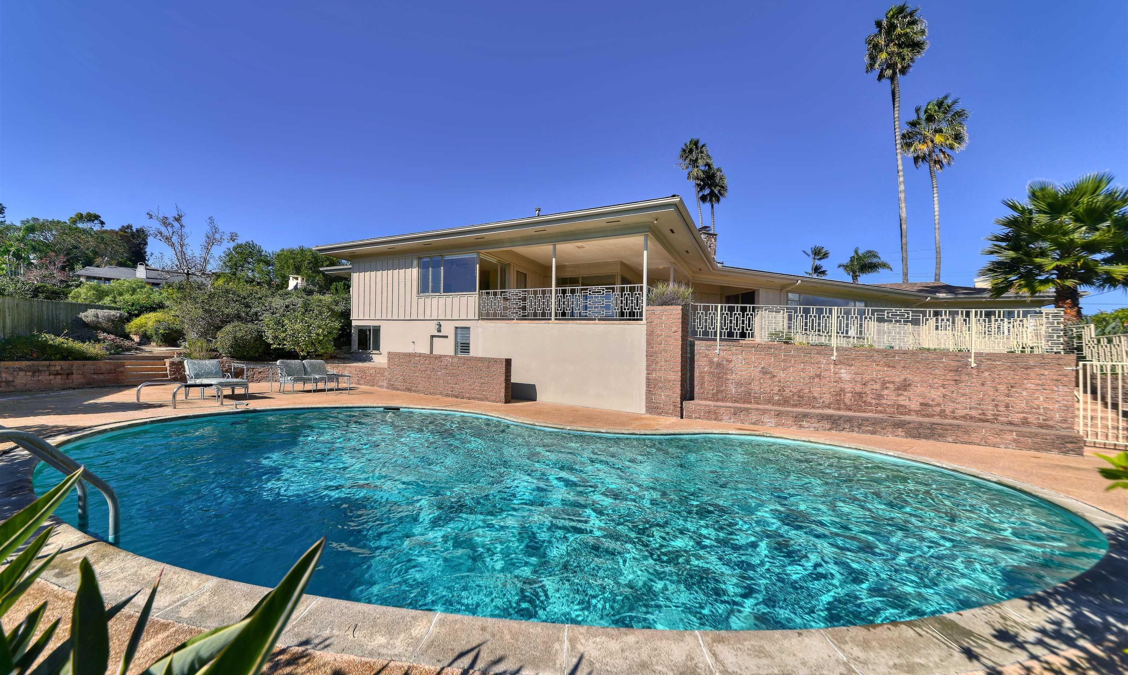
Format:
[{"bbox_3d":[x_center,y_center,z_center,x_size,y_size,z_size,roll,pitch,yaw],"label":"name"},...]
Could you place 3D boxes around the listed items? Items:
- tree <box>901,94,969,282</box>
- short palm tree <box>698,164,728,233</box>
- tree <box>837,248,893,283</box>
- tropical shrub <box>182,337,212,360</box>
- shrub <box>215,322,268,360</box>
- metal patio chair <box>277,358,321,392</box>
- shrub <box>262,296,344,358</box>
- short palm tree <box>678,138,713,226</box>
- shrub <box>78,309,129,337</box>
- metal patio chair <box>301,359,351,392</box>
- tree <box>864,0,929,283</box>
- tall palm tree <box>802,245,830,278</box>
[{"bbox_3d":[27.159,-9.442,27.500,3.600,16.500,3.600,2,2,45],"label":"tree"},{"bbox_3d":[16.631,-10.778,42.000,3.200,17.000,3.200,1,2,22],"label":"short palm tree"},{"bbox_3d":[29.605,-5.246,37.000,4.200,7.200,4.200,2,2,39],"label":"tree"},{"bbox_3d":[-12.784,0.384,13.100,0.780,0.800,0.750,-1,2,-44],"label":"tropical shrub"},{"bbox_3d":[-11.647,0.127,13.600,1.480,1.360,1.400,-1,2,-41],"label":"shrub"},{"bbox_3d":[-7.877,1.137,11.150,0.850,0.950,0.740,1,2,30],"label":"metal patio chair"},{"bbox_3d":[-9.571,-0.388,13.800,2.500,2.200,2.300,-1,2,-35],"label":"shrub"},{"bbox_3d":[14.613,-12.156,42.000,3.600,19.800,3.500,1,2,19],"label":"short palm tree"},{"bbox_3d":[-19.588,-0.619,16.000,1.350,1.200,1.450,2,2,39],"label":"shrub"},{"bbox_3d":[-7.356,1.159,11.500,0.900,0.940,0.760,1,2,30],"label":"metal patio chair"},{"bbox_3d":[24.388,-12.793,27.500,3.600,23.300,3.600,2,2,42],"label":"tree"},{"bbox_3d":[32.221,-6.806,48.000,3.000,9.600,3.000,2,2,34],"label":"tall palm tree"}]

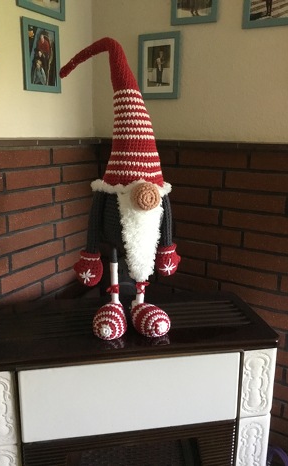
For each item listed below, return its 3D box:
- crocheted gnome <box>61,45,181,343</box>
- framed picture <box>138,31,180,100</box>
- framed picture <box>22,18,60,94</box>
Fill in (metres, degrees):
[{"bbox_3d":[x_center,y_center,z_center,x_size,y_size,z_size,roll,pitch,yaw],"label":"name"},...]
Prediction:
[{"bbox_3d":[-0.045,-0.113,1.002,0.295,0.680,0.245,-2,14,-14],"label":"crocheted gnome"},{"bbox_3d":[0.055,-0.596,1.503,0.166,0.222,0.016,9,16,30],"label":"framed picture"},{"bbox_3d":[-0.347,-0.595,1.418,0.016,0.222,0.166,9,16,30],"label":"framed picture"}]

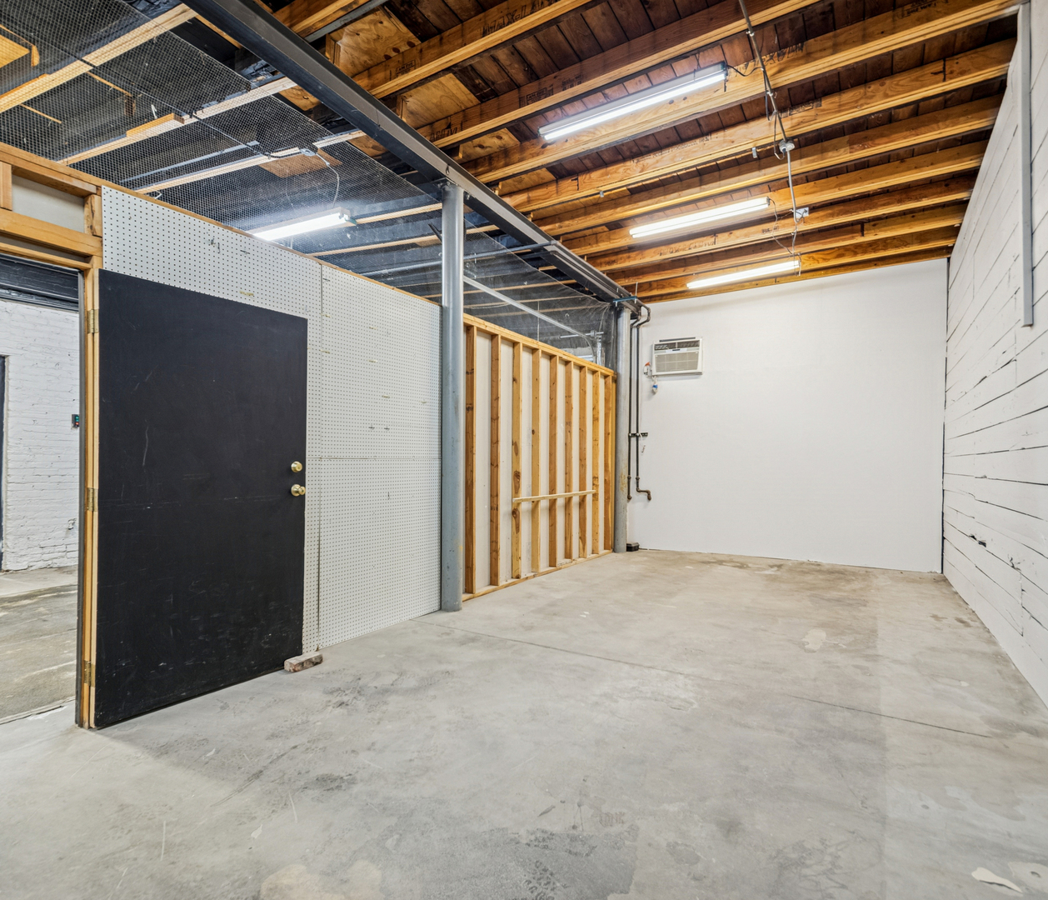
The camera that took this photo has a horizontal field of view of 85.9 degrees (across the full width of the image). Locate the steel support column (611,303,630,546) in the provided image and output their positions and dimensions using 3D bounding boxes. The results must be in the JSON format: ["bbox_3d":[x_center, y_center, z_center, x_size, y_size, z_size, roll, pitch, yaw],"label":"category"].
[{"bbox_3d":[1.366,-0.313,7.830,0.175,3.410,0.175,0,-1,31],"label":"steel support column"}]

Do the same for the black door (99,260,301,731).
[{"bbox_3d":[-1.602,0.218,2.911,0.048,2.020,1.040,0,-1,35],"label":"black door"}]

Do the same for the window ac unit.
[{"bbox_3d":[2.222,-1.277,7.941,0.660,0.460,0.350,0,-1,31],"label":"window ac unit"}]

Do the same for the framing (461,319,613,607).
[{"bbox_3d":[0.316,0.114,6.329,0.100,2.460,3.570,0,-1,31],"label":"framing"}]

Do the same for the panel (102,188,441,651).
[{"bbox_3d":[-1.295,0.045,3.564,0.020,2.445,2.430,0,-1,31],"label":"panel"}]

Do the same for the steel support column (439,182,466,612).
[{"bbox_3d":[-0.587,-0.430,4.630,0.175,3.470,0.175,0,-1,0],"label":"steel support column"}]

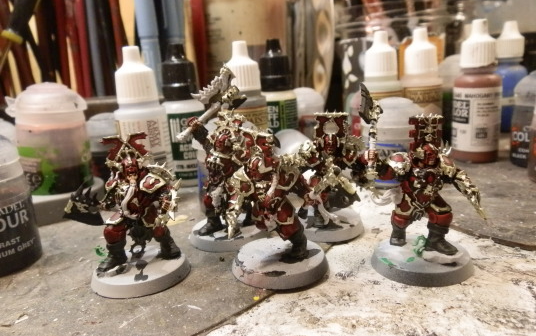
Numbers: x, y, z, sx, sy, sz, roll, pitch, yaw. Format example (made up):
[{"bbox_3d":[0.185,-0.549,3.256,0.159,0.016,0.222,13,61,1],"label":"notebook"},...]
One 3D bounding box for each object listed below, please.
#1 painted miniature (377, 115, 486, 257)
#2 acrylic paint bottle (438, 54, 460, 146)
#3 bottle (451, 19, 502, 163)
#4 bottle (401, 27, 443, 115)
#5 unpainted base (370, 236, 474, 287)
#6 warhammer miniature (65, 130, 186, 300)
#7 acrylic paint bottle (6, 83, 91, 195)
[{"bbox_3d":[0.046,0.003,0.133,0.038,0.058,0.034,-4,16,3],"label":"painted miniature"},{"bbox_3d":[0.126,-0.045,0.279,0.033,0.056,0.034,2,16,24],"label":"acrylic paint bottle"},{"bbox_3d":[0.119,-0.044,0.248,0.025,0.077,0.025,-9,15,-18],"label":"bottle"},{"bbox_3d":[0.086,-0.043,0.252,0.024,0.074,0.024,-2,16,10],"label":"bottle"},{"bbox_3d":[0.050,0.029,0.142,0.032,0.004,0.032,-1,15,19],"label":"unpainted base"},{"bbox_3d":[-0.045,0.013,0.140,0.036,0.048,0.035,-5,16,0],"label":"warhammer miniature"},{"bbox_3d":[-0.111,-0.016,0.220,0.037,0.053,0.033,-11,15,-31],"label":"acrylic paint bottle"}]

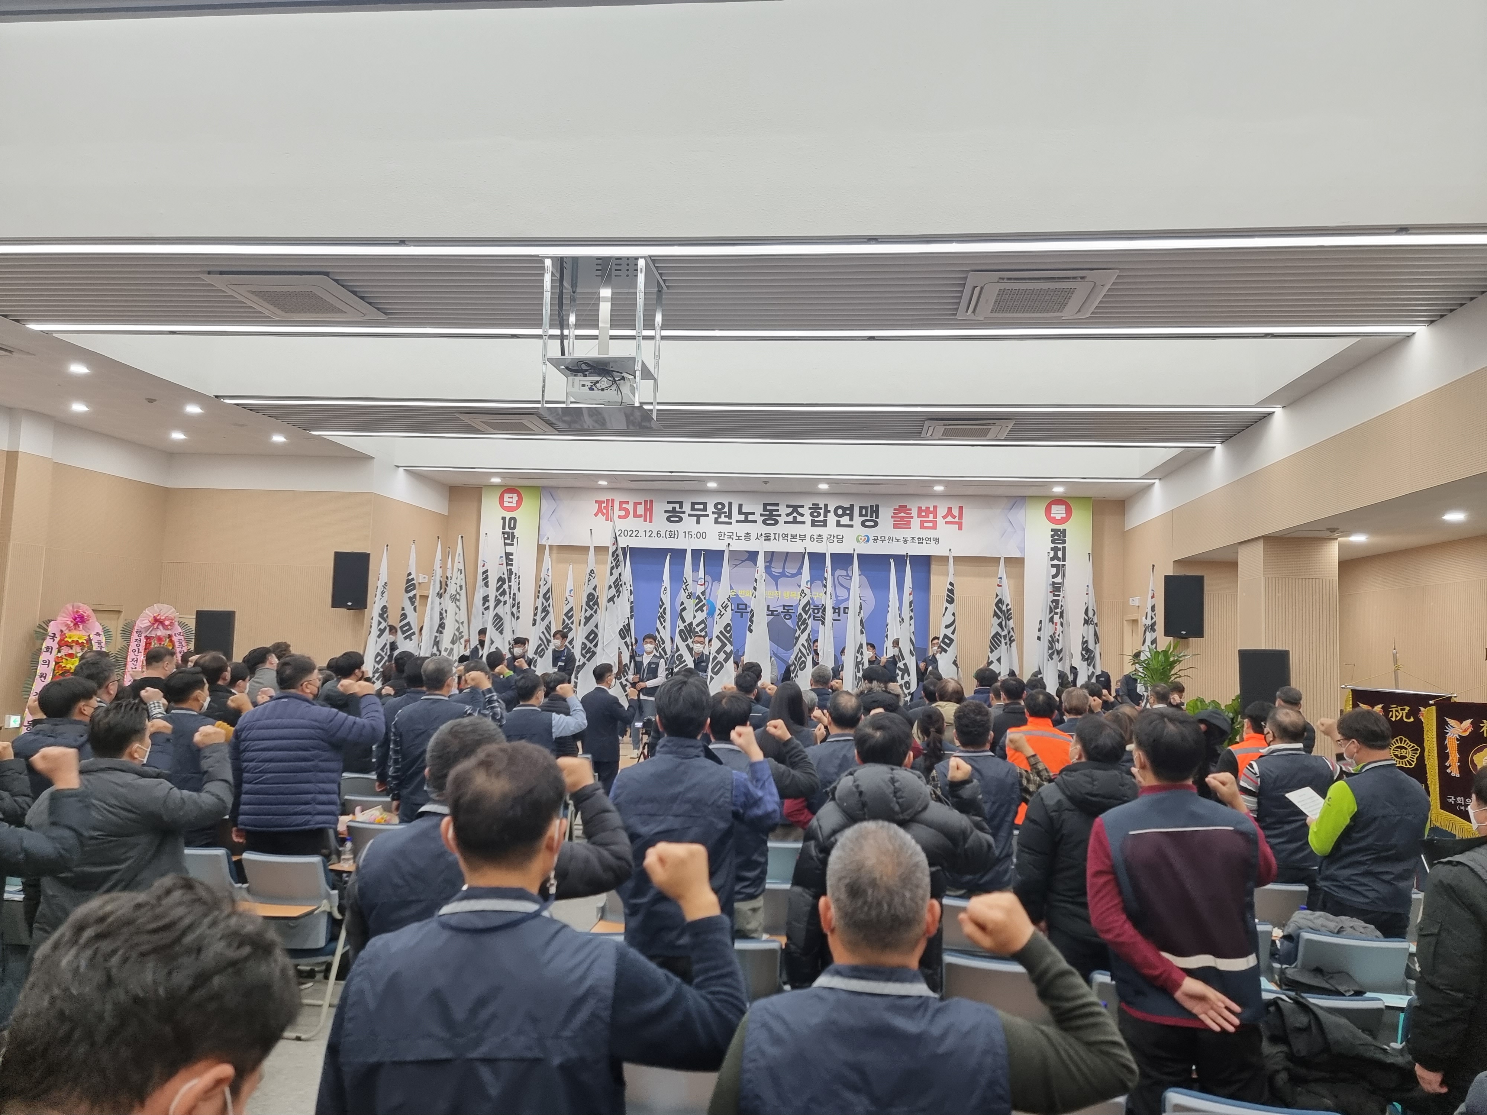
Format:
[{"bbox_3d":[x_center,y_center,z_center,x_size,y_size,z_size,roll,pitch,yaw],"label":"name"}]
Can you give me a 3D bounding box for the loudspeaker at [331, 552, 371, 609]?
[{"bbox_3d":[-5.286,0.305,13.900,0.470,0.750,0.430,4,-5,-17],"label":"loudspeaker"}]

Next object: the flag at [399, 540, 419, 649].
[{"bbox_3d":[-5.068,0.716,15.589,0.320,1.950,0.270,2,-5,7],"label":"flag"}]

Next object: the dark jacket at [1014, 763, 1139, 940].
[{"bbox_3d":[1.365,1.176,4.100,0.540,0.710,0.390,3,-5,-8],"label":"dark jacket"}]

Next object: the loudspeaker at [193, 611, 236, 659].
[{"bbox_3d":[-5.755,0.945,11.169,0.440,0.720,0.400,4,-5,-19],"label":"loudspeaker"}]

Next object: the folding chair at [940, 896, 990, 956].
[{"bbox_3d":[0.987,1.948,4.817,0.530,0.830,0.560,2,-5,7],"label":"folding chair"}]

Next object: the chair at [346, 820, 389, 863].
[{"bbox_3d":[-2.014,1.939,6.053,0.540,0.820,0.580,2,-5,7],"label":"chair"}]

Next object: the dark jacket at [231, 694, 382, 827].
[{"bbox_3d":[-2.342,1.097,5.550,0.620,0.710,0.460,0,-5,22],"label":"dark jacket"}]

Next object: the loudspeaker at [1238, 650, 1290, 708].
[{"bbox_3d":[4.889,1.233,9.669,0.460,0.720,0.420,1,-5,17],"label":"loudspeaker"}]

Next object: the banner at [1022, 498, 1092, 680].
[{"bbox_3d":[4.885,0.559,16.048,1.000,3.000,0.030,2,-5,7],"label":"banner"}]

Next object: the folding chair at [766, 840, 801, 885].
[{"bbox_3d":[0.183,2.010,5.955,0.530,0.830,0.560,2,-5,7],"label":"folding chair"}]

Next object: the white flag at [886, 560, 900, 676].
[{"bbox_3d":[2.006,0.979,14.027,0.300,1.950,0.220,2,-5,7],"label":"white flag"}]

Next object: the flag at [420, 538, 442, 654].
[{"bbox_3d":[-4.092,0.631,13.500,0.300,1.750,0.270,3,-5,-13],"label":"flag"}]

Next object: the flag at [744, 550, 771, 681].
[{"bbox_3d":[0.197,0.844,14.000,0.390,2.000,0.300,2,-5,7],"label":"flag"}]

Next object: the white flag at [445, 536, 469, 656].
[{"bbox_3d":[-4.196,0.685,14.831,0.360,2.000,0.220,2,-5,7],"label":"white flag"}]

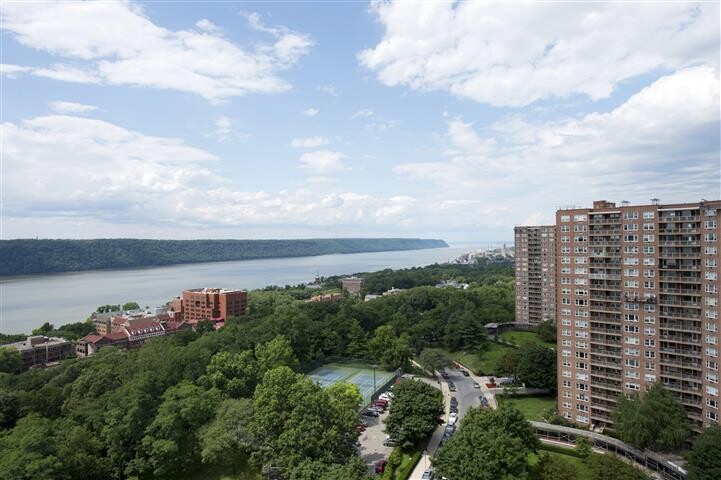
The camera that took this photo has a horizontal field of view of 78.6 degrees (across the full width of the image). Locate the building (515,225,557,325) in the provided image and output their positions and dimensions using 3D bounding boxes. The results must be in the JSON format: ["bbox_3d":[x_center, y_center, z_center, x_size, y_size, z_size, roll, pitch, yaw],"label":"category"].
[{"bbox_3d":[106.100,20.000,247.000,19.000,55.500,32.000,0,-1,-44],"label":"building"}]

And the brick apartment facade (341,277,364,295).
[{"bbox_3d":[-8.200,63.400,592.000,25.000,22.000,23.000,0,-1,14],"label":"brick apartment facade"}]

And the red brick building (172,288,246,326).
[{"bbox_3d":[-127.400,57.300,383.000,52.000,26.000,28.000,0,-1,24],"label":"red brick building"}]

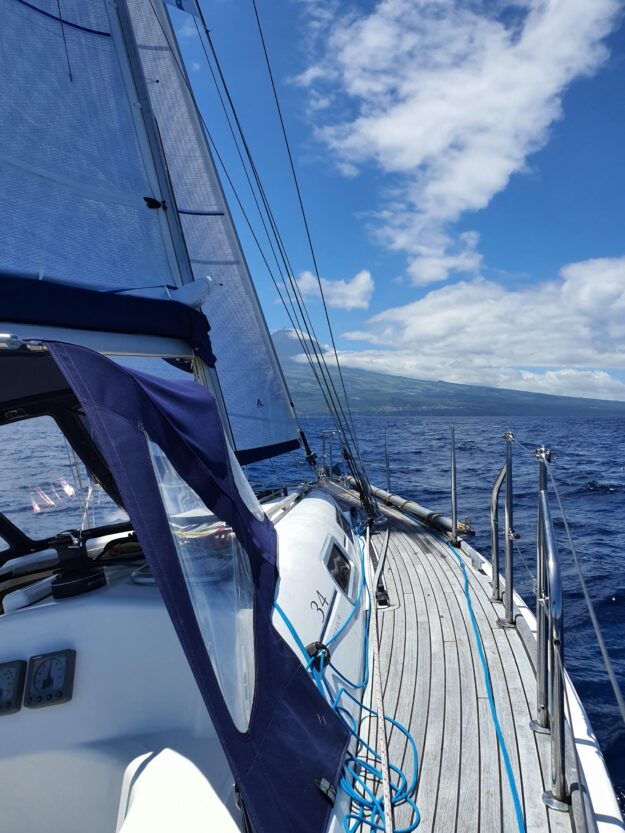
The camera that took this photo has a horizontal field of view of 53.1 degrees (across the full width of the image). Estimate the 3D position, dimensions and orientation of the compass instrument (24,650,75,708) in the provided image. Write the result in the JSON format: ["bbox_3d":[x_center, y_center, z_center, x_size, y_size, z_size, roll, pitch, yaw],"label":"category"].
[{"bbox_3d":[-0.623,0.624,1.490,0.111,0.115,0.028,-14,-33,9],"label":"compass instrument"}]

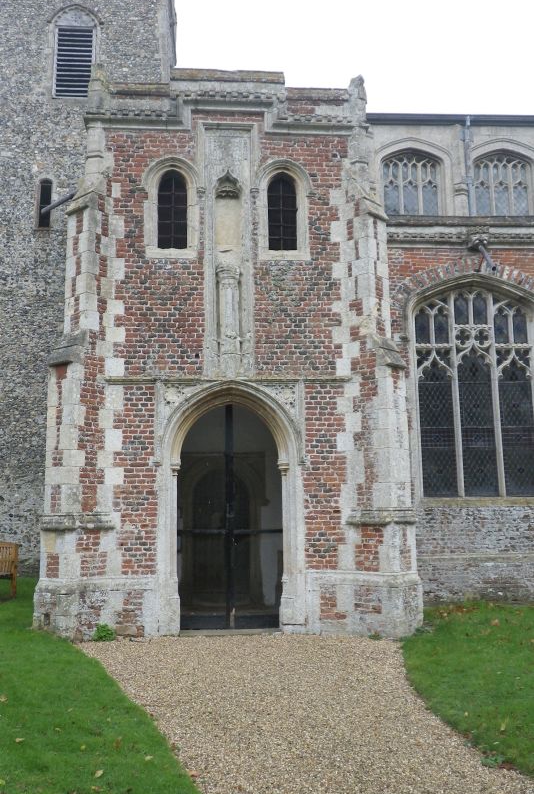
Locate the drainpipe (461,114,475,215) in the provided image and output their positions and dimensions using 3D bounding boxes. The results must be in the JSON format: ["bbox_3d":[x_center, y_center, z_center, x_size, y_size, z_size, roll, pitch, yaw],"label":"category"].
[{"bbox_3d":[4.814,-5.549,16.924,0.270,2.683,0.180,0,-10,-4],"label":"drainpipe"}]

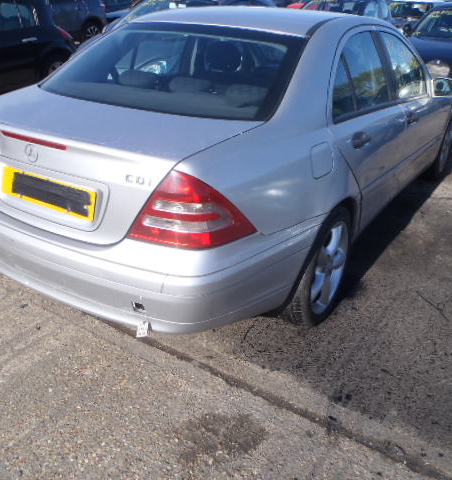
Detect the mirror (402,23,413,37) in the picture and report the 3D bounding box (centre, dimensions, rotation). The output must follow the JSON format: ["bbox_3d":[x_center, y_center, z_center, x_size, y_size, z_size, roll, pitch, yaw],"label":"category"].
[{"bbox_3d":[2.908,-3.354,8.250,0.210,0.140,0.120,17,30,29],"label":"mirror"}]

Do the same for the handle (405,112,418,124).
[{"bbox_3d":[1.124,-0.737,3.138,0.055,0.055,0.210,16,29,28],"label":"handle"}]

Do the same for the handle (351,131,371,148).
[{"bbox_3d":[0.621,-0.464,2.390,0.055,0.055,0.220,16,29,28],"label":"handle"}]

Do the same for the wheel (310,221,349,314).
[{"bbox_3d":[0.444,0.113,2.564,0.180,0.470,0.470,16,29,28],"label":"wheel"}]

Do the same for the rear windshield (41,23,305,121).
[{"bbox_3d":[-0.278,-0.816,2.406,1.280,0.140,0.782,16,56,28],"label":"rear windshield"}]

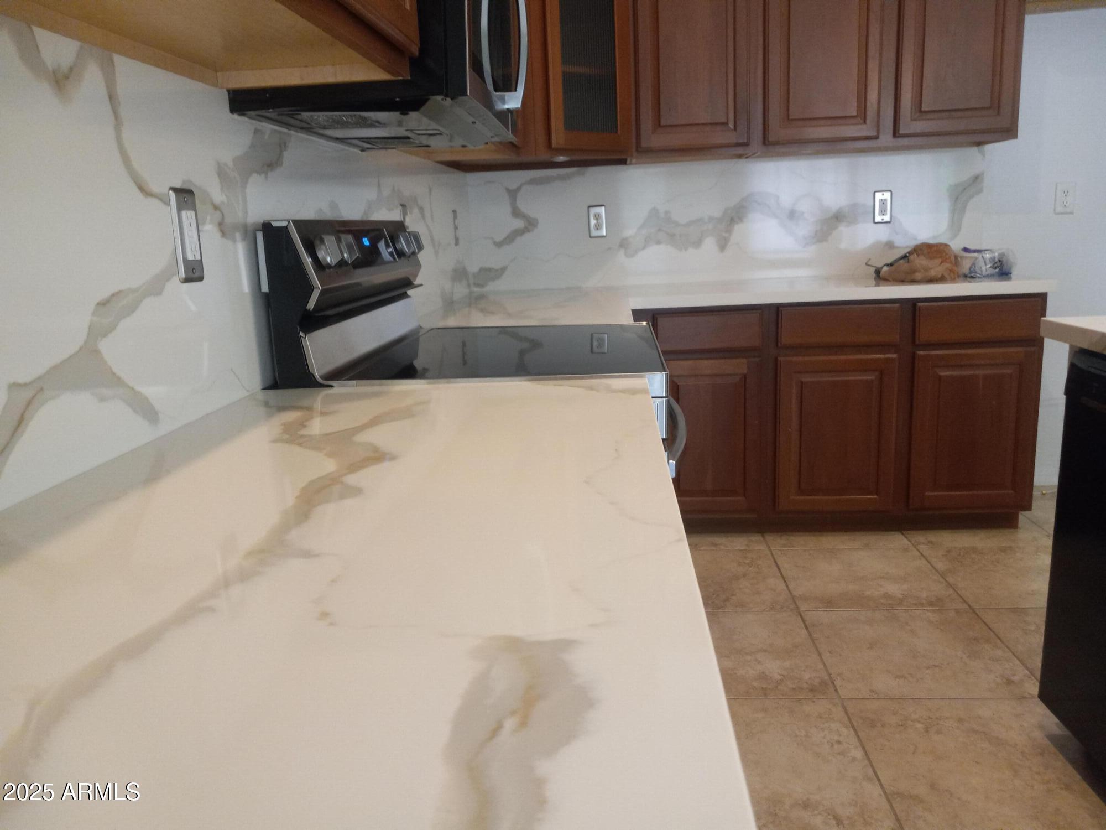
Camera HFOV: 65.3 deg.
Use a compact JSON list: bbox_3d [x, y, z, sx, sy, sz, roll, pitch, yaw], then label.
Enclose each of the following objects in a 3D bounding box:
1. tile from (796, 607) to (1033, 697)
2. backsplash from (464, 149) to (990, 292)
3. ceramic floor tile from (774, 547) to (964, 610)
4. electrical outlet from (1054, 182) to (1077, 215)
[{"bbox_3d":[0.963,0.633,2.313,0.491,0.010,0.491,-2,12,5],"label":"tile"},{"bbox_3d":[0.674,-0.786,3.512,2.067,0.482,0.020,-2,12,4],"label":"backsplash"},{"bbox_3d":[1.000,0.528,2.796,0.491,0.010,0.491,-2,12,5],"label":"ceramic floor tile"},{"bbox_3d":[2.023,-0.853,3.408,0.073,0.118,0.008,-2,12,4],"label":"electrical outlet"}]

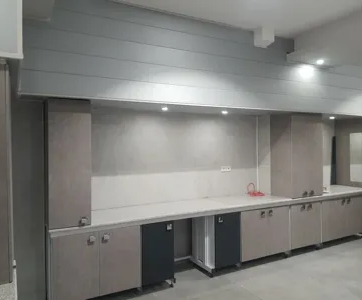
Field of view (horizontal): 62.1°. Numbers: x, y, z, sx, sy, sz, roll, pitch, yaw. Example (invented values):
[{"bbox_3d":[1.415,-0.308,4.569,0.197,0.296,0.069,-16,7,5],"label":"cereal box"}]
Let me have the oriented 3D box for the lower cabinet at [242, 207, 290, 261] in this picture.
[{"bbox_3d":[1.134,1.229,4.727,0.971,0.715,0.600,0,-1,-29],"label":"lower cabinet"}]

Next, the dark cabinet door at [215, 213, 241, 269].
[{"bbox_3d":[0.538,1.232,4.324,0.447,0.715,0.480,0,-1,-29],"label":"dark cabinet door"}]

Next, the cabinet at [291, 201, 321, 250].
[{"bbox_3d":[1.904,1.226,5.159,0.767,0.715,0.600,0,-1,-29],"label":"cabinet"}]

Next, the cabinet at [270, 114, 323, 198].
[{"bbox_3d":[2.039,0.102,5.282,0.795,1.407,0.460,0,-1,-29],"label":"cabinet"}]

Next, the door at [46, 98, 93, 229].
[{"bbox_3d":[-1.261,0.136,3.350,0.431,1.367,0.400,0,-1,-29],"label":"door"}]

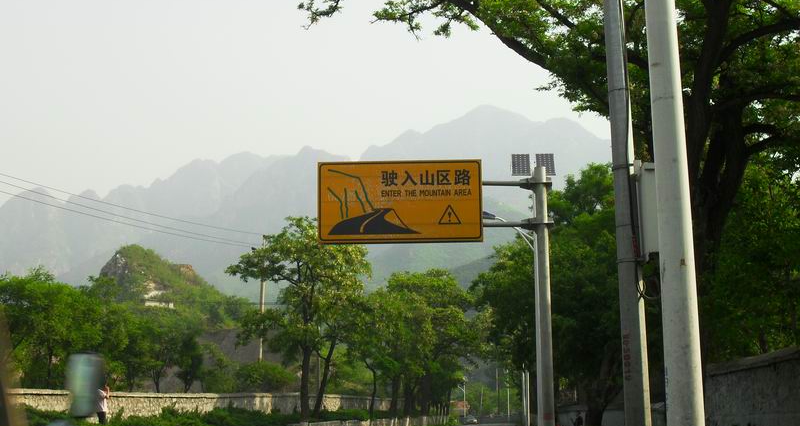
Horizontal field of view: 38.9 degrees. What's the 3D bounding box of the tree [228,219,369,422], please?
[{"bbox_3d":[-5.015,5.133,55.954,7.114,10.168,6.000,0,-10,0],"label":"tree"}]

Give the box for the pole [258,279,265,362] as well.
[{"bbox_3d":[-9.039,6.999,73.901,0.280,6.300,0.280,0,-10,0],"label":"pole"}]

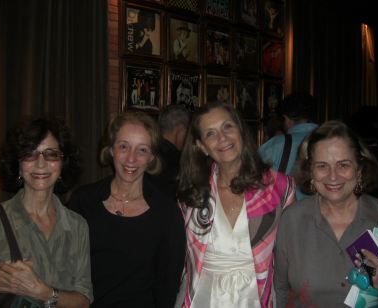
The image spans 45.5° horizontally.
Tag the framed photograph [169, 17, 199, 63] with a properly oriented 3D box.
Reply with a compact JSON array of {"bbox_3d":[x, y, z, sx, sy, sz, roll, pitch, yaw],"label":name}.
[{"bbox_3d":[-0.035,-0.915,3.660,0.350,0.355,0.030,-3,3,-45],"label":"framed photograph"}]

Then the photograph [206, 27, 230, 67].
[{"bbox_3d":[0.262,-0.930,3.960,0.350,0.355,0.030,-3,3,-45],"label":"photograph"}]

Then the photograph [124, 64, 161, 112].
[{"bbox_3d":[-0.330,-0.485,3.380,0.350,0.355,0.030,-3,3,-45],"label":"photograph"}]

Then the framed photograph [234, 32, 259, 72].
[{"bbox_3d":[0.560,-0.945,4.260,0.350,0.355,0.030,-3,3,-45],"label":"framed photograph"}]

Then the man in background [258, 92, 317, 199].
[{"bbox_3d":[0.615,0.500,2.620,0.540,1.720,0.360,-2,3,-34],"label":"man in background"}]

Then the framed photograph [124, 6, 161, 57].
[{"bbox_3d":[-0.330,-0.900,3.370,0.350,0.355,0.030,-3,3,-45],"label":"framed photograph"}]

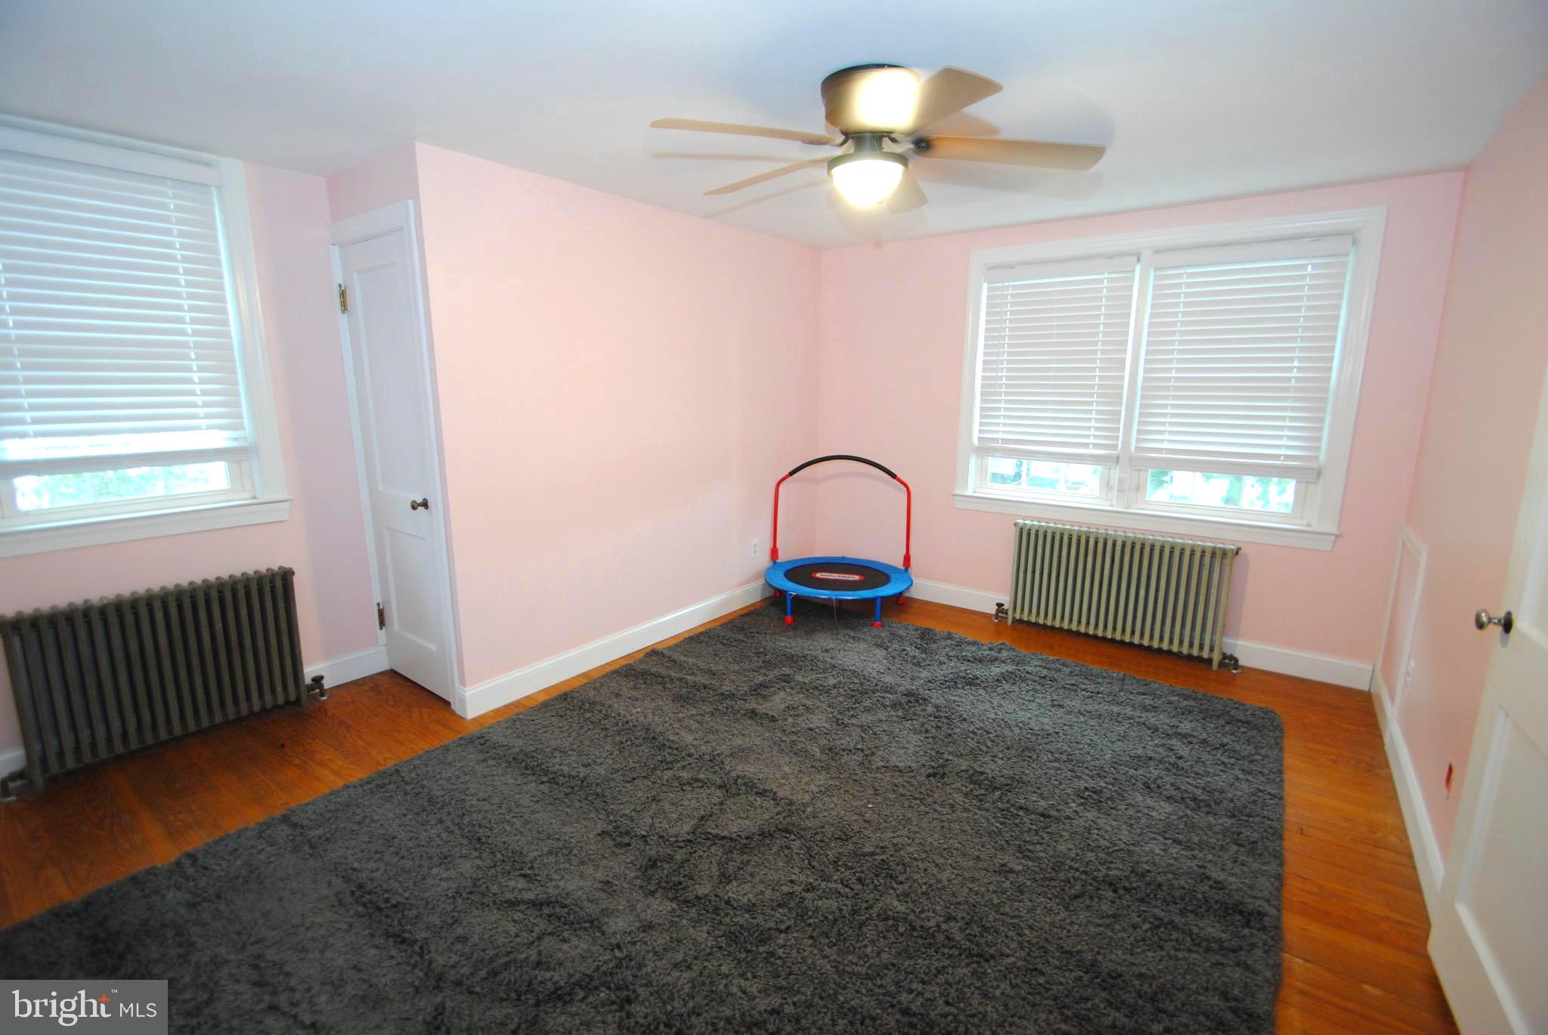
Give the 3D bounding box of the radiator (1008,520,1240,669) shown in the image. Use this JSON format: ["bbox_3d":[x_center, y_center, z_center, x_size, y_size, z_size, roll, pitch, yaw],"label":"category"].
[{"bbox_3d":[1.871,0.390,3.578,1.085,0.640,0.115,9,14,37],"label":"radiator"}]

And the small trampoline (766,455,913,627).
[{"bbox_3d":[0.415,0.116,4.050,0.930,0.985,0.930,2,11,8],"label":"small trampoline"}]

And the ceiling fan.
[{"bbox_3d":[0.296,-1.137,1.997,1.310,0.360,1.310,9,14,37],"label":"ceiling fan"}]

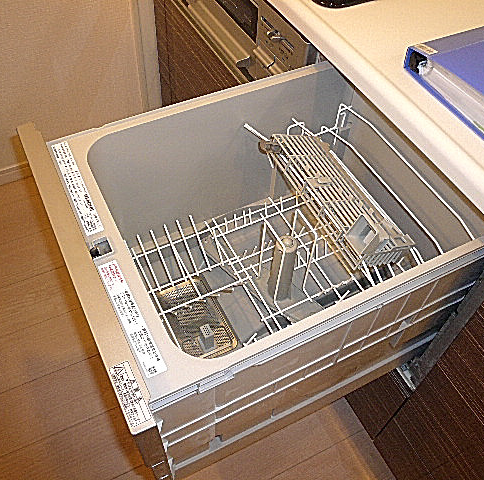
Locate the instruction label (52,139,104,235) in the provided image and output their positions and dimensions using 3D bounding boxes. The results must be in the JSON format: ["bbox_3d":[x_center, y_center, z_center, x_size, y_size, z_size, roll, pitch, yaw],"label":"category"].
[{"bbox_3d":[-0.206,-0.068,0.646,0.020,0.004,0.167,-21,56,-18],"label":"instruction label"}]

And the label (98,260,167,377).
[{"bbox_3d":[-0.116,0.077,0.539,0.019,0.004,0.146,-21,56,-18],"label":"label"}]

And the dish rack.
[{"bbox_3d":[0.068,0.027,0.821,0.433,0.245,0.338,-21,56,-18],"label":"dish rack"}]

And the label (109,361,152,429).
[{"bbox_3d":[-0.104,0.142,0.480,0.018,0.004,0.063,-21,56,-18],"label":"label"}]

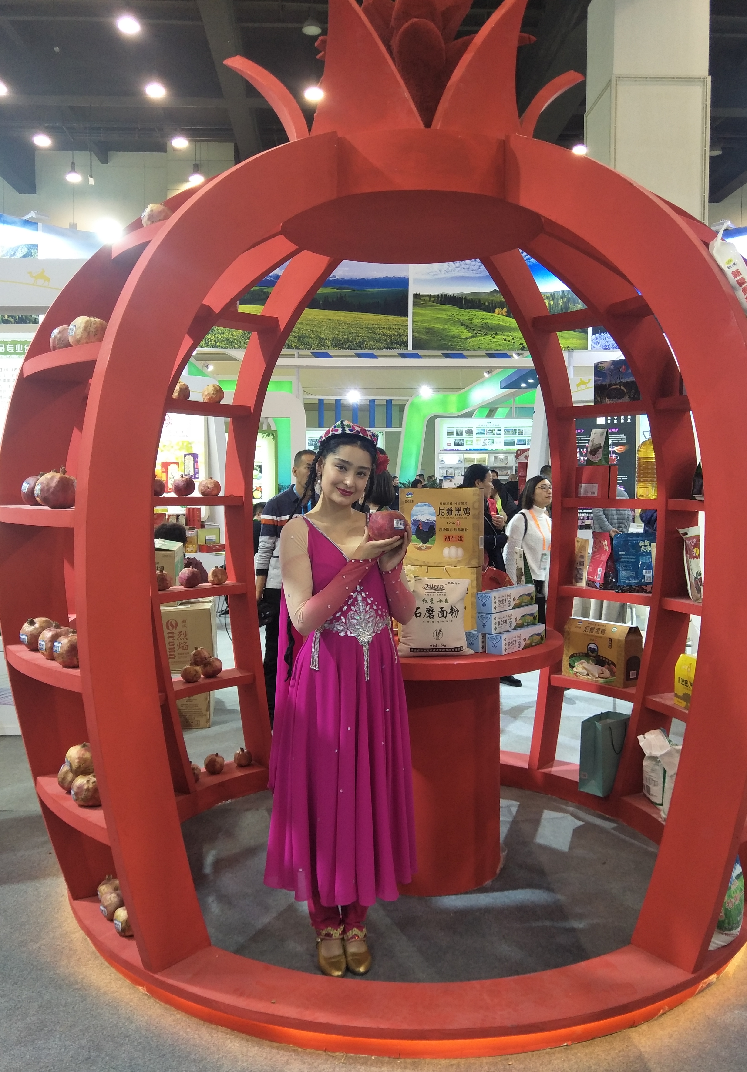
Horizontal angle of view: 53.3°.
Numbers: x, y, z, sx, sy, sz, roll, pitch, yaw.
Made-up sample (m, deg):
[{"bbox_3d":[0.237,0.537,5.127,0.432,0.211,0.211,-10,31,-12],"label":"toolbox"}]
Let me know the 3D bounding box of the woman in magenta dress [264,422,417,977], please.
[{"bbox_3d":[-0.102,0.489,2.296,0.470,1.670,0.470,0,4,-10],"label":"woman in magenta dress"}]

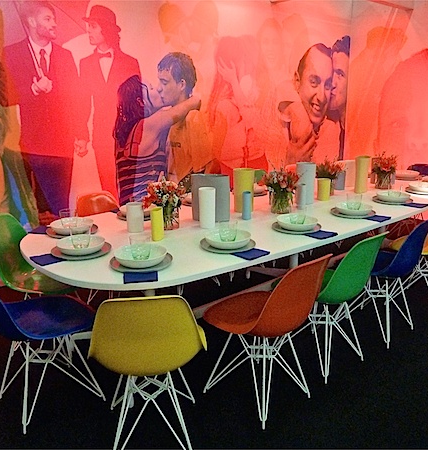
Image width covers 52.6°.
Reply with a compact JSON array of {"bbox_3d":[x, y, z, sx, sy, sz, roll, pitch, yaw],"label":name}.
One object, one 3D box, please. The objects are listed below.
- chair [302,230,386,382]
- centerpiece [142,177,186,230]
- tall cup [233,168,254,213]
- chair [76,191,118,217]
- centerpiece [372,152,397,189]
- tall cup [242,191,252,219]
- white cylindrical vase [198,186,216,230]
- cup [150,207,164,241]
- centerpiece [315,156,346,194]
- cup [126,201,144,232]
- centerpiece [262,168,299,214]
[{"bbox_3d":[0.626,0.397,2.451,0.467,0.812,0.549,-12,19,-38],"label":"chair"},{"bbox_3d":[-0.281,-0.125,2.536,0.247,0.295,0.235,-1,15,0],"label":"centerpiece"},{"bbox_3d":[0.211,-0.245,3.052,0.145,0.288,0.145,-1,15,0],"label":"tall cup"},{"bbox_3d":[-0.725,0.206,3.232,0.549,0.812,0.467,13,20,42],"label":"chair"},{"bbox_3d":[1.478,-0.472,3.744,0.207,0.305,0.197,-1,15,0],"label":"centerpiece"},{"bbox_3d":[0.213,-0.124,2.810,0.056,0.178,0.056,-1,15,0],"label":"tall cup"},{"bbox_3d":[-0.037,-0.101,2.564,0.094,0.230,0.094,-1,15,0],"label":"white cylindrical vase"},{"bbox_3d":[-0.302,-0.004,2.326,0.066,0.172,0.066,-1,15,0],"label":"cup"},{"bbox_3d":[0.930,-0.396,3.491,0.219,0.300,0.208,-1,15,0],"label":"centerpiece"},{"bbox_3d":[-0.465,-0.044,2.567,0.096,0.163,0.096,-1,15,0],"label":"cup"},{"bbox_3d":[0.468,-0.233,3.002,0.252,0.283,0.252,-1,15,0],"label":"centerpiece"}]

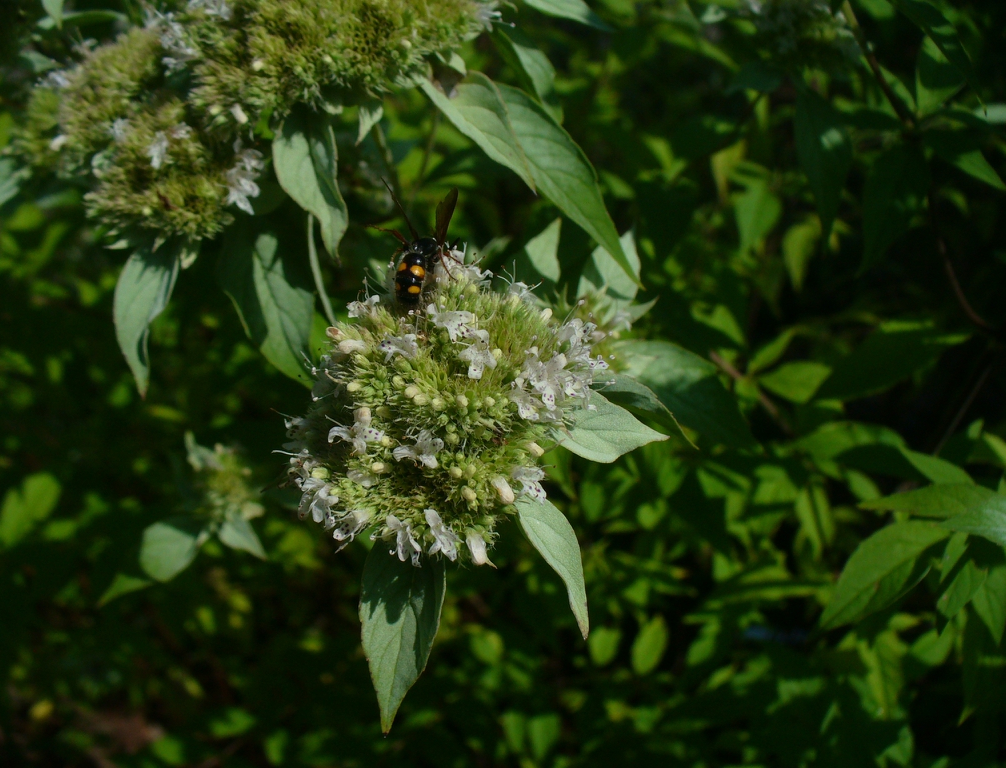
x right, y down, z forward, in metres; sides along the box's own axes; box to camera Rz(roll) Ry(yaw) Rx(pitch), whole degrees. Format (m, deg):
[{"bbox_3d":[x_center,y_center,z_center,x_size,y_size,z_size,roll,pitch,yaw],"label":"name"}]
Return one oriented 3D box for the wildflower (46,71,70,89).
[{"bbox_3d":[-0.136,-0.093,0.335,0.007,0.007,0.007,-30,17,-11],"label":"wildflower"}]

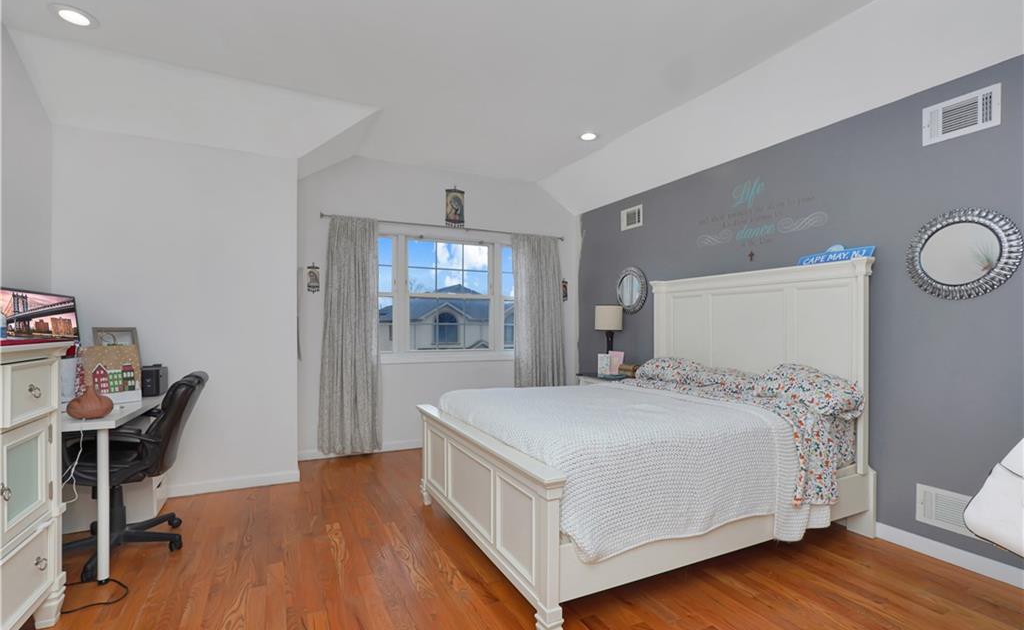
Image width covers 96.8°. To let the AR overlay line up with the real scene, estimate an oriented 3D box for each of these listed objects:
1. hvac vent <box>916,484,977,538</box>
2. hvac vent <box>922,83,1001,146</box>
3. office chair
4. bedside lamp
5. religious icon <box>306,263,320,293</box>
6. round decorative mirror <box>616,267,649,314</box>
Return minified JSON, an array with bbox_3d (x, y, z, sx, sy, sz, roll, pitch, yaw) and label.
[{"bbox_3d":[2.211,0.992,2.274,0.020,0.191,0.299,0,-1,-26],"label":"hvac vent"},{"bbox_3d":[2.224,-0.988,2.262,0.020,0.195,0.299,0,-1,-26],"label":"hvac vent"},{"bbox_3d":[-2.079,0.792,2.423,0.660,0.940,0.640,0,-1,-19],"label":"office chair"},{"bbox_3d":[0.916,0.245,4.329,0.270,0.650,0.270,0,-1,-26],"label":"bedside lamp"},{"bbox_3d":[-1.740,-0.325,3.994,0.112,0.270,0.020,0,-1,-26],"label":"religious icon"},{"bbox_3d":[1.168,-0.232,4.401,0.035,0.455,0.445,0,-1,-26],"label":"round decorative mirror"}]

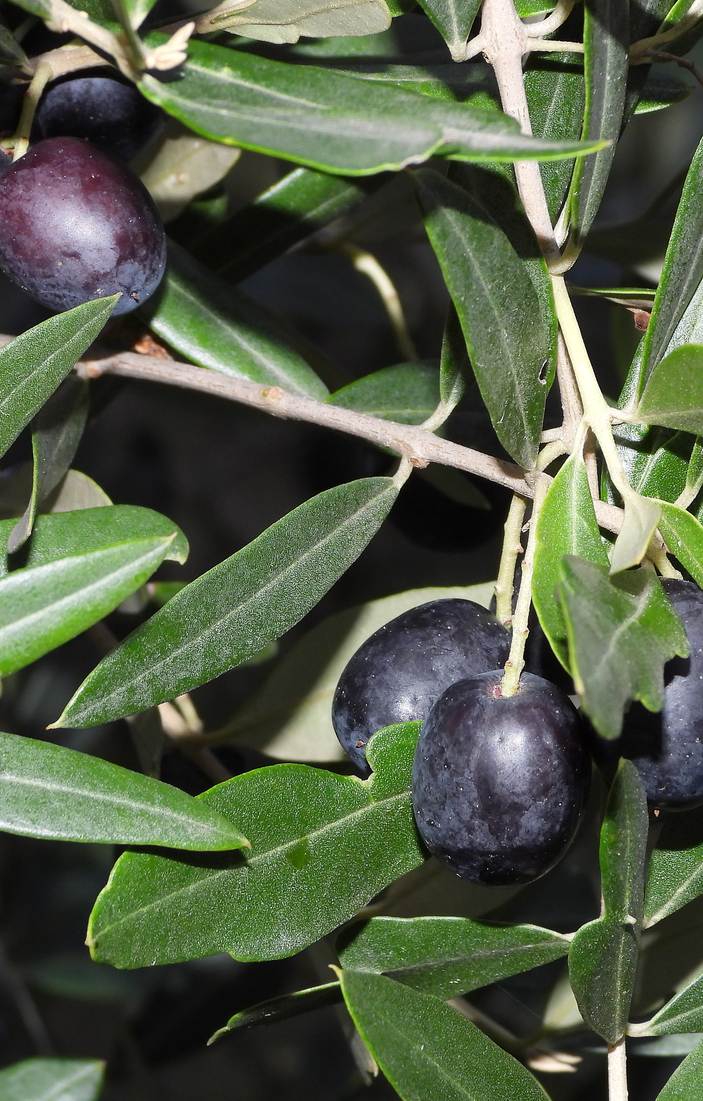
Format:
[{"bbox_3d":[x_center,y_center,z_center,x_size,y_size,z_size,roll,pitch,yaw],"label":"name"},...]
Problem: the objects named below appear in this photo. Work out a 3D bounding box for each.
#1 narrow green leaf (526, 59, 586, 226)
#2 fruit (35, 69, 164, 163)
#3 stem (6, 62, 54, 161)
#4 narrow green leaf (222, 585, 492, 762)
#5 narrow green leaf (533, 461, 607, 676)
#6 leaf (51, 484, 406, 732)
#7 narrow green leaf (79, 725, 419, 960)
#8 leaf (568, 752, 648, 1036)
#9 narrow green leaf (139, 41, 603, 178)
[{"bbox_3d":[0.023,-0.045,0.662,0.008,0.023,0.003,5,-12,1],"label":"narrow green leaf"},{"bbox_3d":[-0.027,-0.044,0.632,0.016,0.019,0.016,29,-12,0],"label":"fruit"},{"bbox_3d":[-0.032,-0.044,0.617,0.003,0.011,0.002,18,0,0],"label":"stem"},{"bbox_3d":[0.003,0.013,0.642,0.041,0.015,0.004,-16,0,-6],"label":"narrow green leaf"},{"bbox_3d":[0.022,0.001,0.612,0.007,0.023,0.003,2,-12,0],"label":"narrow green leaf"},{"bbox_3d":[-0.013,0.006,0.652,0.047,0.011,0.006,-36,-14,-12],"label":"leaf"},{"bbox_3d":[-0.006,0.032,0.656,0.049,0.019,0.007,-25,-13,-9],"label":"narrow green leaf"},{"bbox_3d":[0.027,0.036,0.637,0.008,0.030,0.004,-1,-12,16],"label":"leaf"},{"bbox_3d":[0.002,-0.046,0.642,0.051,0.007,0.012,9,53,14],"label":"narrow green leaf"}]

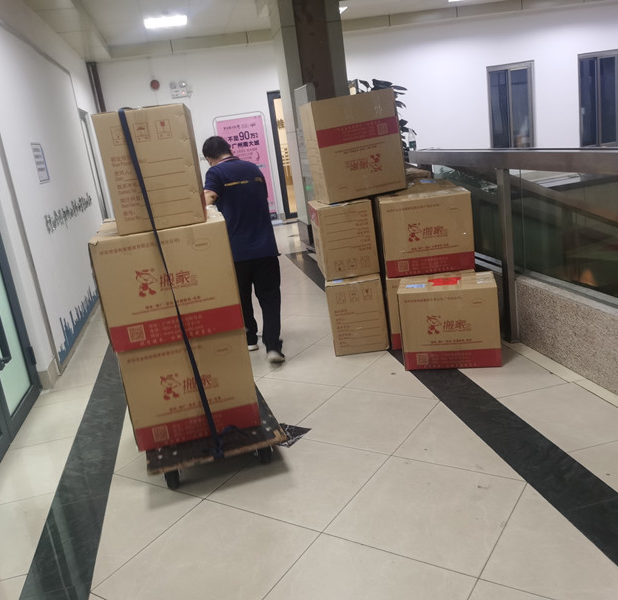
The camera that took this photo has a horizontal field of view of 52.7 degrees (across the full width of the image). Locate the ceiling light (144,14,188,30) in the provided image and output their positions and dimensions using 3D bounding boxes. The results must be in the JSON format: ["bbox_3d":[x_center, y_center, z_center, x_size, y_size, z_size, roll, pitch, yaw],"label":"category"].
[{"bbox_3d":[-1.922,-3.763,8.414,0.600,0.050,0.600,-11,15,-10],"label":"ceiling light"}]

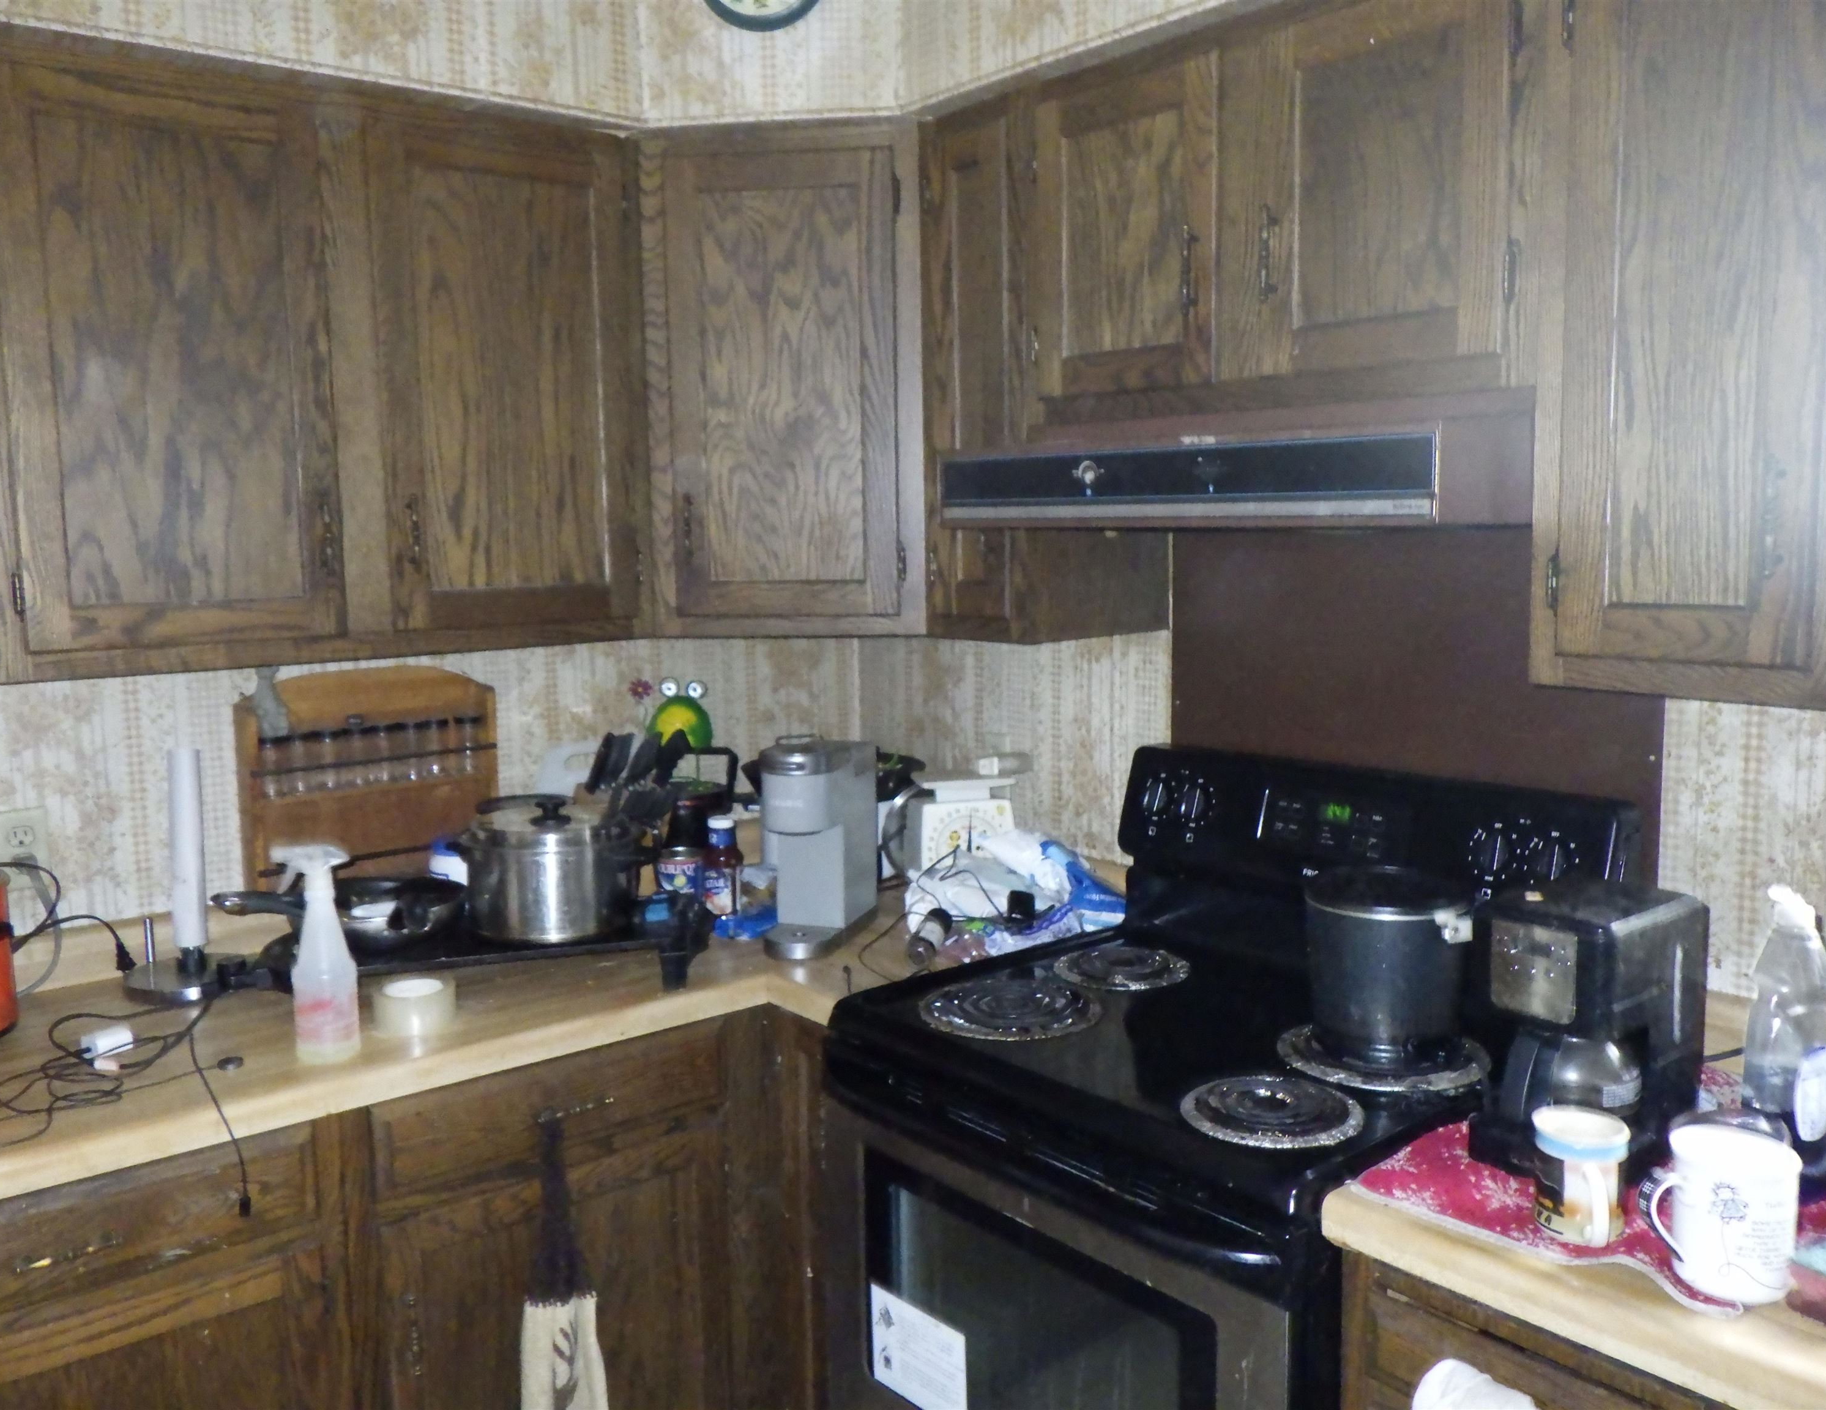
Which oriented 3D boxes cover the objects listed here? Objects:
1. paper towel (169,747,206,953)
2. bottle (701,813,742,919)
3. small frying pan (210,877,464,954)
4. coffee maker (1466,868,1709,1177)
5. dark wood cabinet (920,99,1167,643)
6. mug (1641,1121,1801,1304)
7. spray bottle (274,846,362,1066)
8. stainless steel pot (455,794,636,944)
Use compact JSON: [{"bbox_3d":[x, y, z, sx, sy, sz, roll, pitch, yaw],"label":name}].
[{"bbox_3d":[-1.042,0.208,2.183,0.046,0.285,0.046,-7,9,-38],"label":"paper towel"},{"bbox_3d":[-0.319,0.263,2.500,0.068,0.178,0.050,0,7,12],"label":"bottle"},{"bbox_3d":[-0.811,0.297,2.170,0.350,0.088,0.250,-7,9,-40],"label":"small frying pan"},{"bbox_3d":[0.672,0.318,1.510,0.195,0.265,0.145,-7,9,-38],"label":"coffee maker"},{"bbox_3d":[0.204,-0.501,2.345,0.302,0.778,0.252,-7,9,-38],"label":"dark wood cabinet"},{"bbox_3d":[0.670,0.423,1.270,0.127,0.115,0.094,0,7,9],"label":"mug"},{"bbox_3d":[-0.739,0.302,1.873,0.098,0.267,0.075,-1,7,0],"label":"spray bottle"},{"bbox_3d":[-0.541,0.229,2.250,0.292,0.194,0.238,-3,7,-14],"label":"stainless steel pot"}]

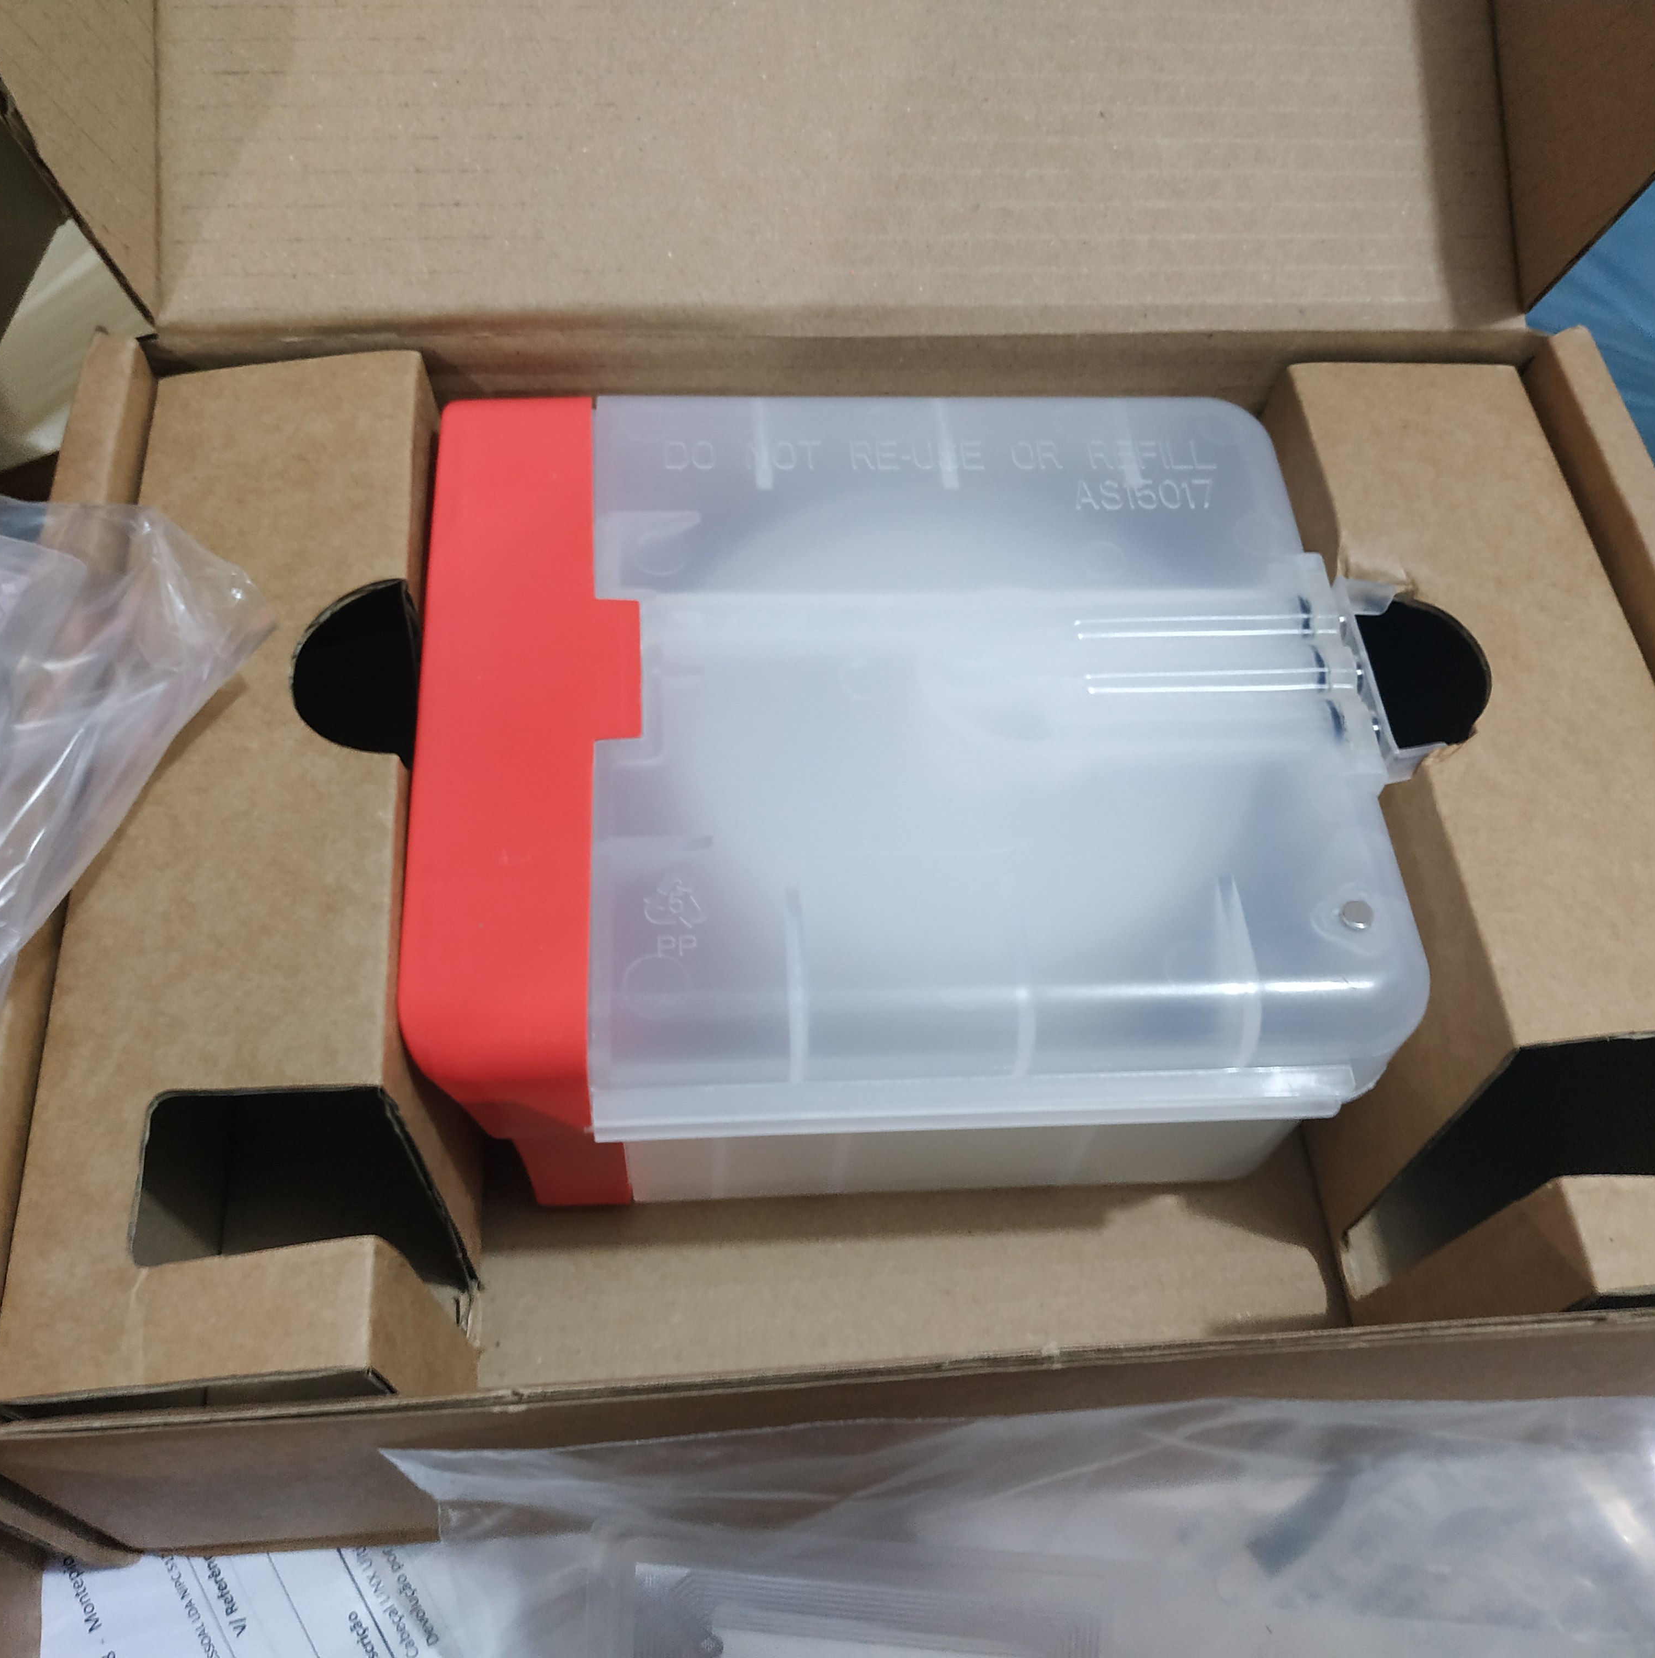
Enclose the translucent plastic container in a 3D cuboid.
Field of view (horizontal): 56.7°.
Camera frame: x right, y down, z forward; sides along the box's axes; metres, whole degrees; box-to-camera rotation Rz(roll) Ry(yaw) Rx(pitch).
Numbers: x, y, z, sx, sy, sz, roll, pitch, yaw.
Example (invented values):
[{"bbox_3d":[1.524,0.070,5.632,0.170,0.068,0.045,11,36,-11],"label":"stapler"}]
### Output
[{"bbox_3d":[0.012,-0.004,0.294,0.165,0.088,0.137,-2,60,-5],"label":"translucent plastic container"}]

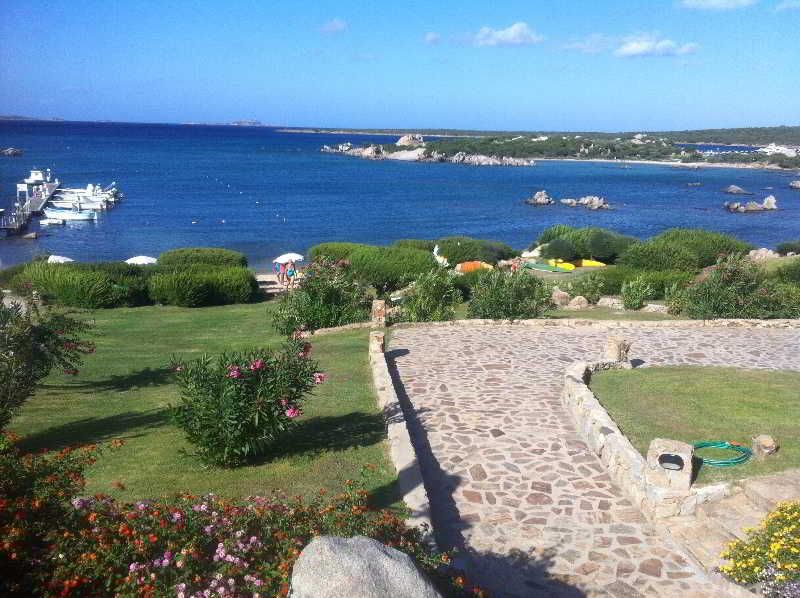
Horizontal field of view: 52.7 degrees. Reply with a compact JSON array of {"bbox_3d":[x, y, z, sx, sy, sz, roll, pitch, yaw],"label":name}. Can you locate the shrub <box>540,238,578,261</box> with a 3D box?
[{"bbox_3d":[11.149,-3.466,56.500,2.612,1.440,2.090,4,12,11],"label":"shrub"}]

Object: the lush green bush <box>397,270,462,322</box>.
[{"bbox_3d":[0.890,-0.160,24.000,1.920,1.410,1.730,2,12,2],"label":"lush green bush"}]

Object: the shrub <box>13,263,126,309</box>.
[{"bbox_3d":[-11.369,-0.485,28.000,3.729,1.437,2.237,-4,13,-22],"label":"shrub"}]

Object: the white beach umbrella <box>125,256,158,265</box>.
[{"bbox_3d":[-15.608,-1.595,49.000,1.900,2.200,1.900,-3,12,-18],"label":"white beach umbrella"}]

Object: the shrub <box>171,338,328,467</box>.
[{"bbox_3d":[-1.865,1.251,9.900,1.830,1.379,1.556,-1,12,-11],"label":"shrub"}]

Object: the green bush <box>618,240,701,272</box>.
[{"bbox_3d":[13.865,-2.235,43.000,4.100,1.700,3.000,1,12,0],"label":"green bush"}]

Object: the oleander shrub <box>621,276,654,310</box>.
[{"bbox_3d":[7.791,-0.208,26.500,1.050,1.020,0.940,5,12,16],"label":"oleander shrub"}]

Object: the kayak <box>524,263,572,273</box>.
[{"bbox_3d":[9.926,-2.072,54.000,3.500,0.350,0.750,7,13,27],"label":"kayak"}]

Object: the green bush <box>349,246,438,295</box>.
[{"bbox_3d":[-0.286,-1.252,35.500,3.900,2.000,3.000,1,12,0],"label":"green bush"}]

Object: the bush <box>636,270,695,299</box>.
[{"bbox_3d":[10.176,-0.564,31.000,2.122,0.957,1.592,5,12,18],"label":"bush"}]

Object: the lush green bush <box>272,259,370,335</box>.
[{"bbox_3d":[-2.033,-0.079,21.000,2.535,1.855,2.155,0,12,-6],"label":"lush green bush"}]

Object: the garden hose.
[{"bbox_3d":[3.866,1.855,9.700,0.720,0.070,0.720,6,13,23],"label":"garden hose"}]

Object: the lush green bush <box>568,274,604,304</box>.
[{"bbox_3d":[6.425,-0.367,28.000,1.281,1.050,1.153,4,12,13],"label":"lush green bush"}]

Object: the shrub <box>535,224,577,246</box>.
[{"bbox_3d":[9.170,-3.429,47.500,2.460,1.820,2.210,4,12,11],"label":"shrub"}]

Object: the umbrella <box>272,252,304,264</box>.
[{"bbox_3d":[-7.015,-1.755,51.000,1.960,2.230,1.960,0,12,-8],"label":"umbrella"}]

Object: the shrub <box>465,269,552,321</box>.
[{"bbox_3d":[3.285,-0.172,24.300,2.550,1.260,2.040,3,12,8],"label":"shrub"}]

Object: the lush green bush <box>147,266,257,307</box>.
[{"bbox_3d":[-7.411,-0.530,30.300,4.000,1.280,2.000,-2,12,-14],"label":"lush green bush"}]

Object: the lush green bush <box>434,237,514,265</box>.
[{"bbox_3d":[4.486,-2.792,48.000,4.800,1.900,3.600,1,12,0],"label":"lush green bush"}]

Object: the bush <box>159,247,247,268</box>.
[{"bbox_3d":[-8.776,-1.526,36.000,3.800,1.530,2.090,-2,12,-14],"label":"bush"}]

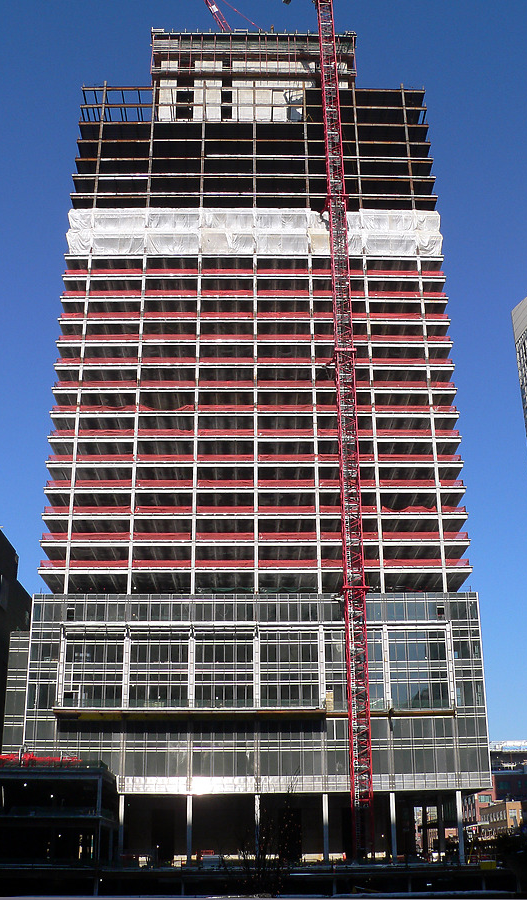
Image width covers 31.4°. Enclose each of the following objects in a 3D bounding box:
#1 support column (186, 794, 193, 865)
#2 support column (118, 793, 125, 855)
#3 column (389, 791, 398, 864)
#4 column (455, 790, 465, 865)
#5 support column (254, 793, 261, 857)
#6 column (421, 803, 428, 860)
[{"bbox_3d":[-9.764,50.155,124.403,0.720,8.330,0.720,0,-22,-1],"label":"support column"},{"bbox_3d":[-18.722,50.037,124.271,0.720,8.800,0.720,0,-22,-1],"label":"support column"},{"bbox_3d":[17.224,50.251,124.904,0.720,8.800,0.720,0,-22,-1],"label":"column"},{"bbox_3d":[26.142,50.253,125.082,0.720,9.060,0.720,0,-22,-1],"label":"column"},{"bbox_3d":[-0.768,50.131,124.593,0.720,8.800,0.720,0,-22,-1],"label":"support column"},{"bbox_3d":[25.649,60.712,149.759,0.750,8.700,0.750,0,-22,-1],"label":"column"}]

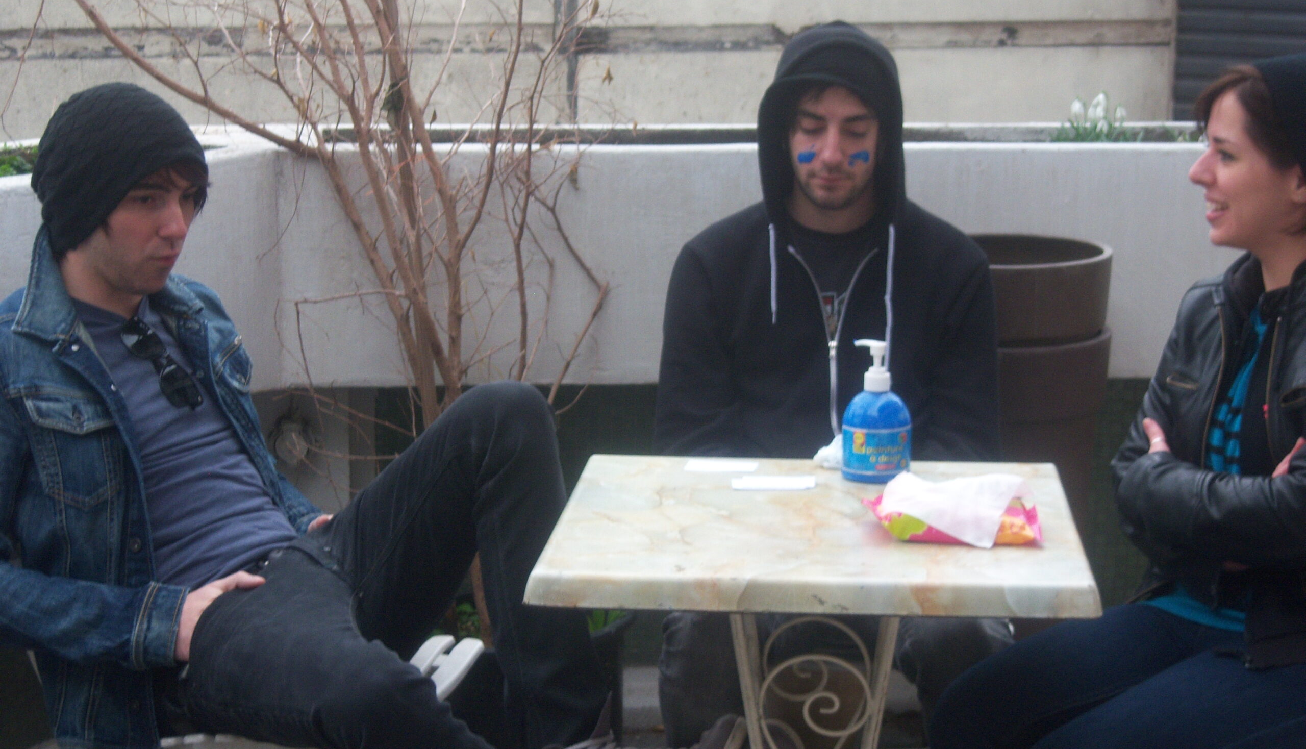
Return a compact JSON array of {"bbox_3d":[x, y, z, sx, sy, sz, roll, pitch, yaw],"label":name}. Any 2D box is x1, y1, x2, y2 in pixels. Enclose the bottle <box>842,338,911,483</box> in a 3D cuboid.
[{"bbox_3d":[0.290,0.044,3.271,0.089,0.184,0.087,0,10,2],"label":"bottle"}]

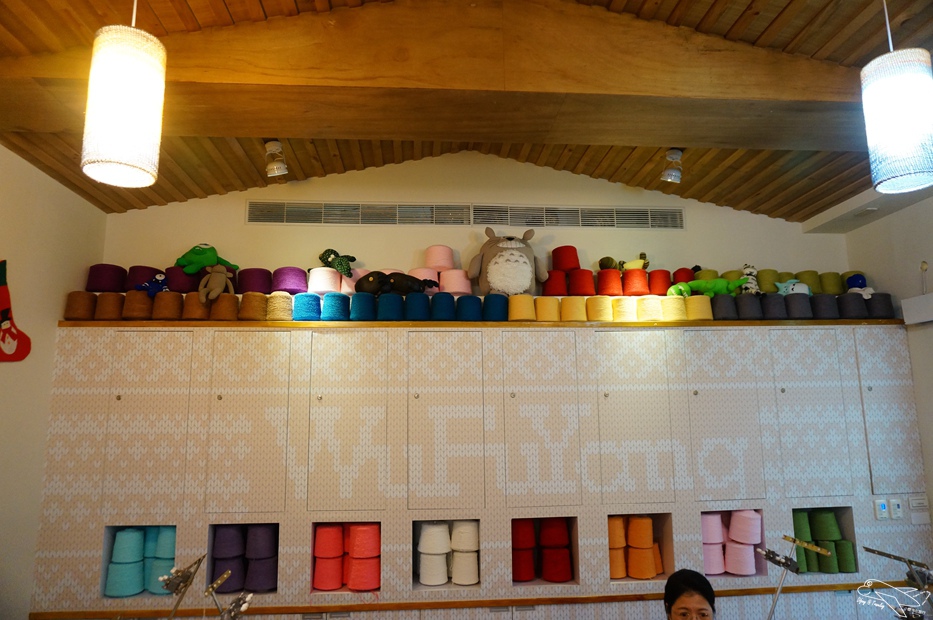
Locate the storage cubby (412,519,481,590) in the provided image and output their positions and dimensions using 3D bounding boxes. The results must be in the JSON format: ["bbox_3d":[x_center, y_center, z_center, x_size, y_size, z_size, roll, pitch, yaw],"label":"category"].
[{"bbox_3d":[-0.125,1.383,3.624,0.375,0.369,0.370,0,-8,-5],"label":"storage cubby"}]

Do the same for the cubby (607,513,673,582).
[{"bbox_3d":[0.980,1.380,3.702,0.378,0.370,0.380,0,-10,-4],"label":"cubby"}]

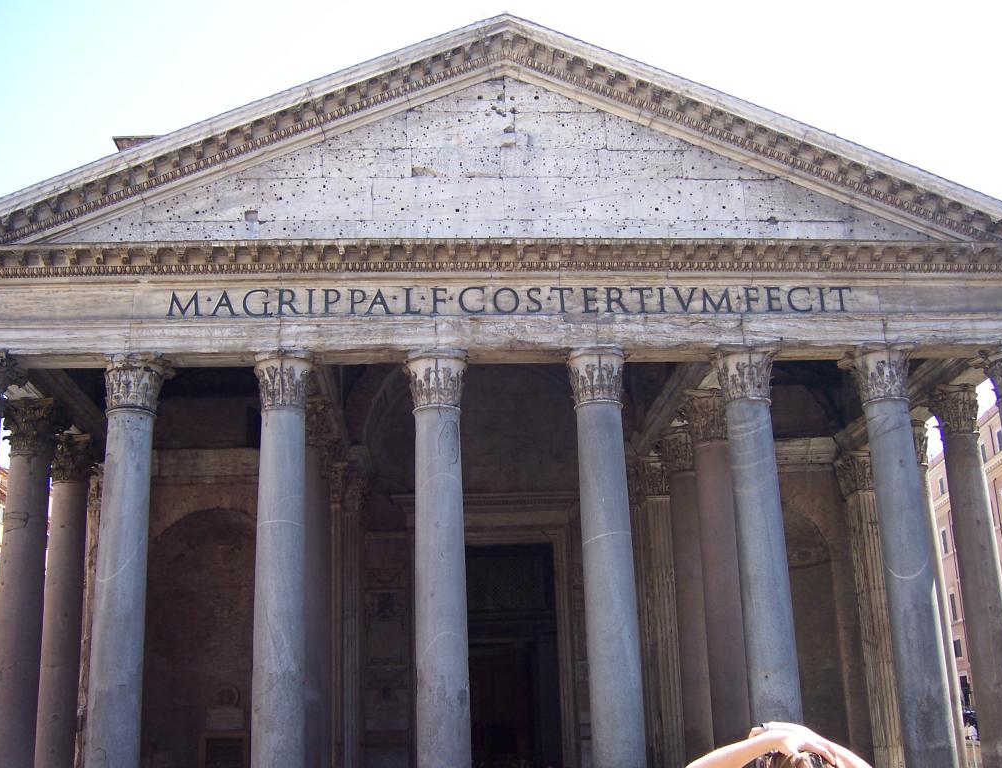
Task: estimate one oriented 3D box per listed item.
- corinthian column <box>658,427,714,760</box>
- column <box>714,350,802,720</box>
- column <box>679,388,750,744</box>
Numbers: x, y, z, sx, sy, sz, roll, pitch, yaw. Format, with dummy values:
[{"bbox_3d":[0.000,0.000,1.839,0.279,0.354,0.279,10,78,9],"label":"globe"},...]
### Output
[{"bbox_3d":[7.019,8.468,38.027,2.050,14.100,2.050,-1,-18,-4],"label":"corinthian column"},{"bbox_3d":[7.497,5.805,30.114,2.050,14.100,2.050,-1,-18,-4],"label":"column"},{"bbox_3d":[7.263,7.125,34.033,2.050,14.100,2.050,-1,-18,-4],"label":"column"}]

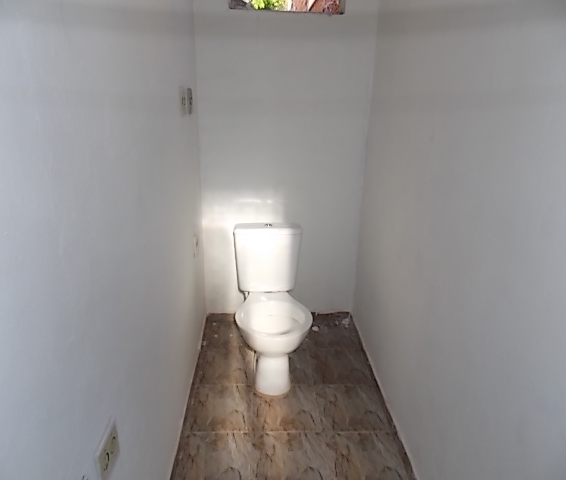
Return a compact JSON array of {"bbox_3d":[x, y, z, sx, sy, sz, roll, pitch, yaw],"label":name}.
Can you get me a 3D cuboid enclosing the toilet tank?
[{"bbox_3d":[-0.077,0.093,2.270,0.350,0.365,0.165,0,19,-5],"label":"toilet tank"}]

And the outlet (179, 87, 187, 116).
[{"bbox_3d":[-0.435,-0.605,1.858,0.013,0.117,0.095,0,19,-3],"label":"outlet"}]

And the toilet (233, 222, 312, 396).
[{"bbox_3d":[-0.059,0.345,2.142,0.375,0.750,0.575,0,19,-5],"label":"toilet"}]

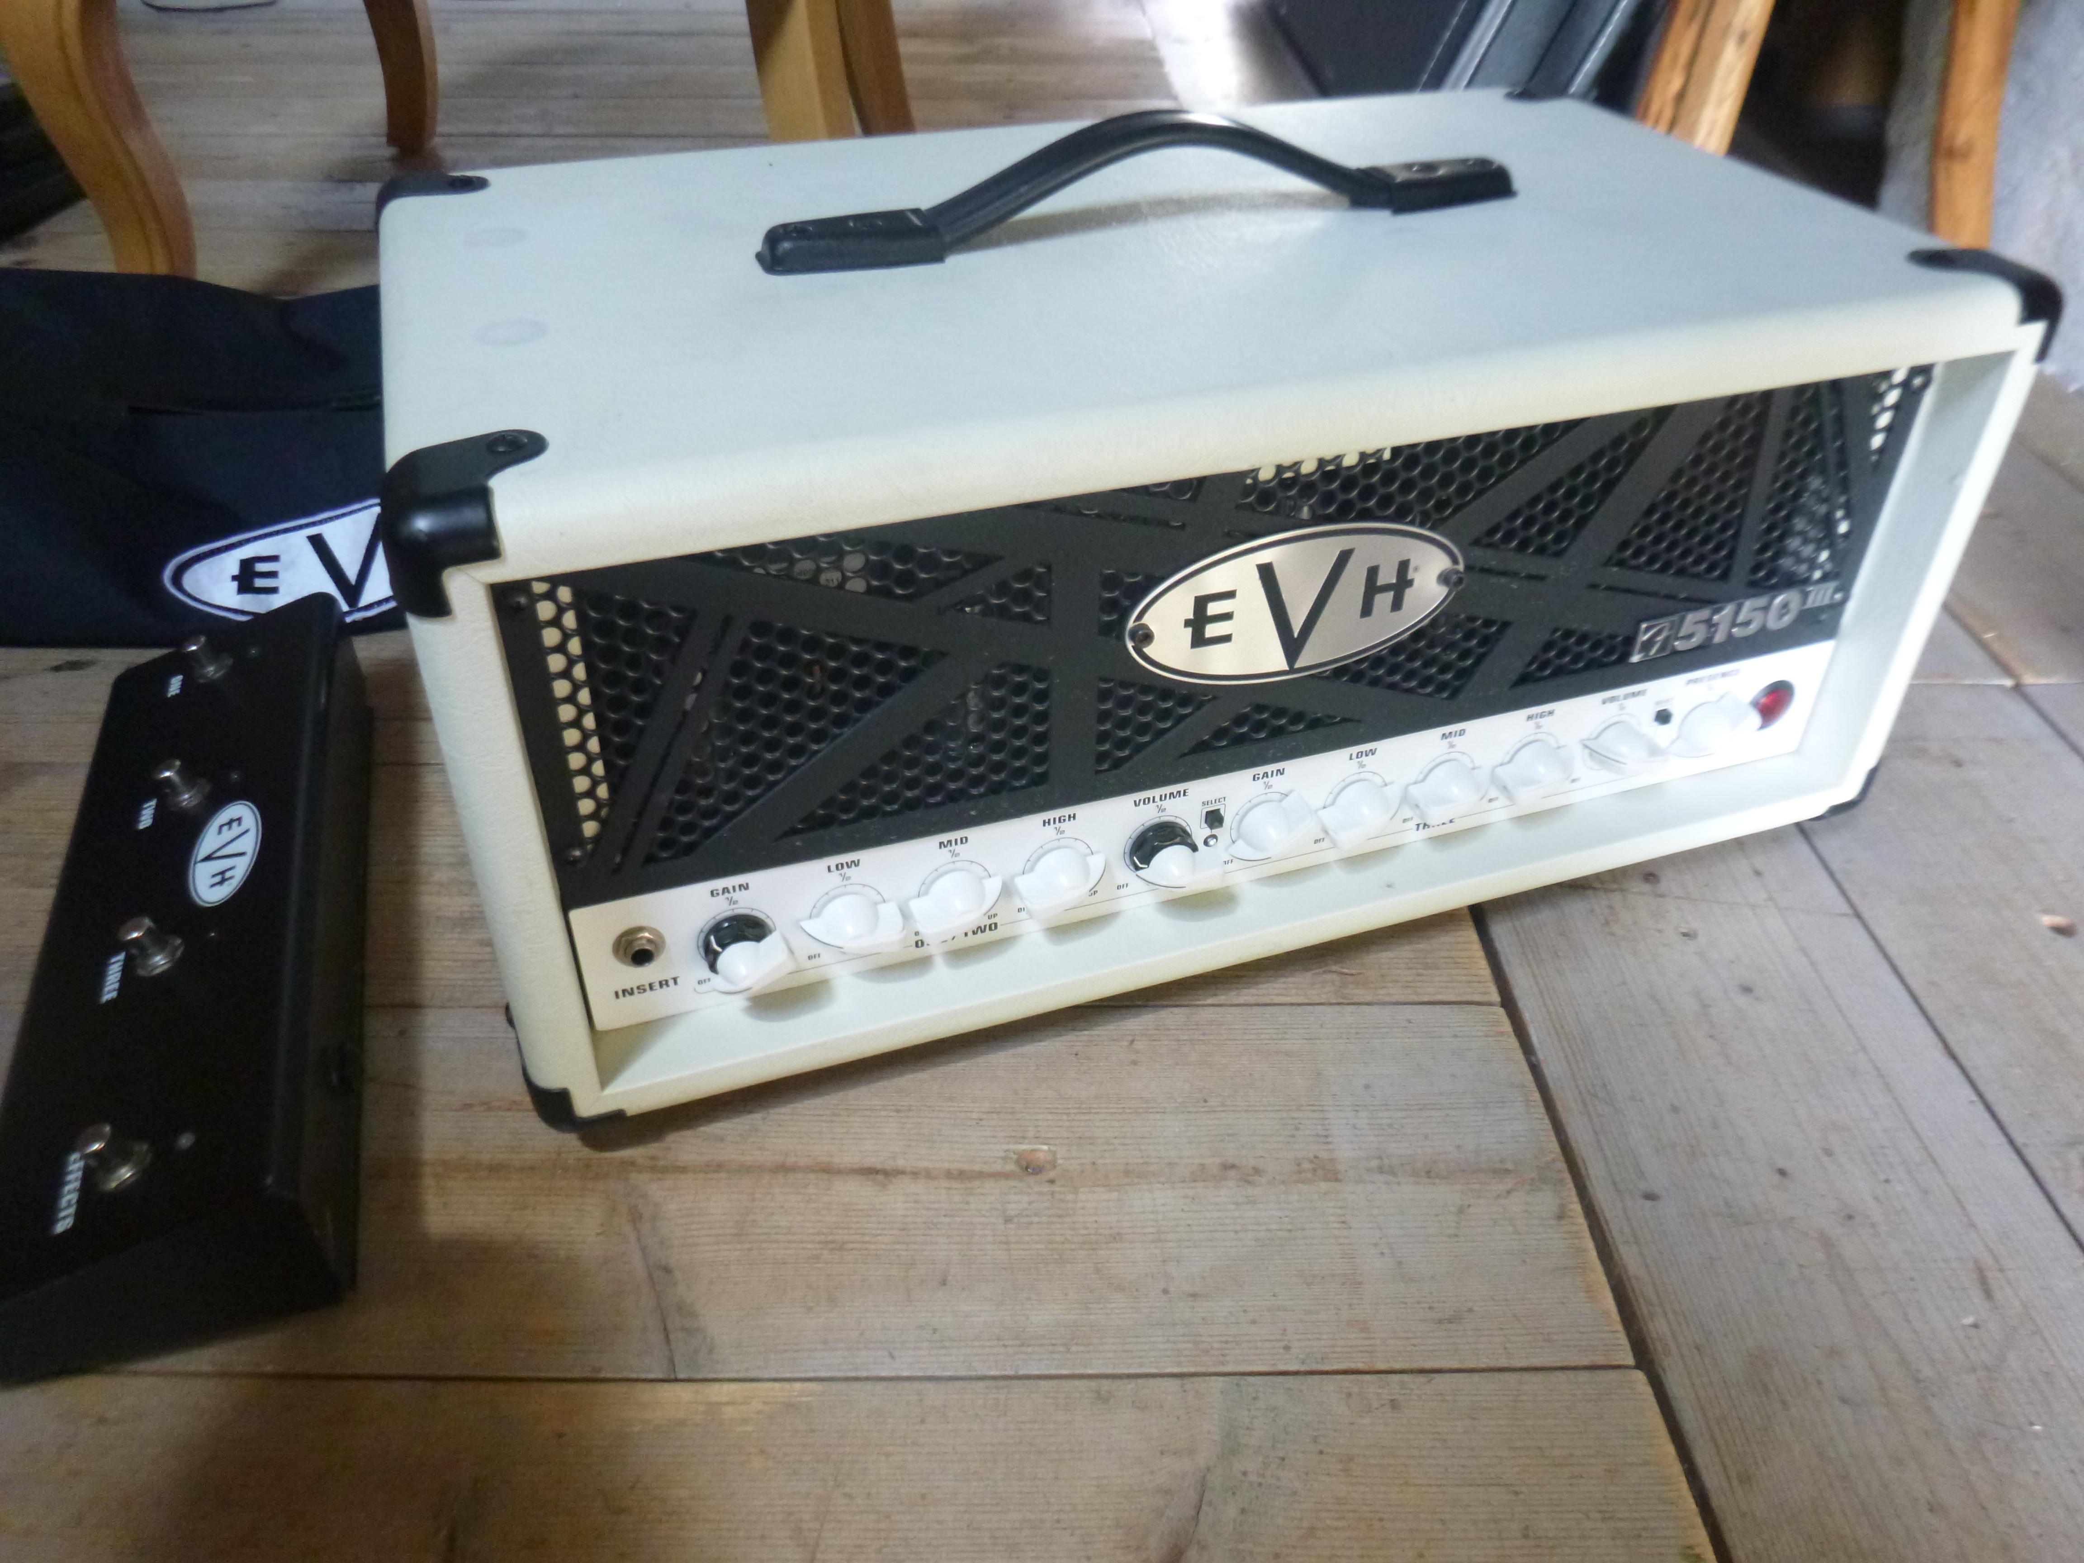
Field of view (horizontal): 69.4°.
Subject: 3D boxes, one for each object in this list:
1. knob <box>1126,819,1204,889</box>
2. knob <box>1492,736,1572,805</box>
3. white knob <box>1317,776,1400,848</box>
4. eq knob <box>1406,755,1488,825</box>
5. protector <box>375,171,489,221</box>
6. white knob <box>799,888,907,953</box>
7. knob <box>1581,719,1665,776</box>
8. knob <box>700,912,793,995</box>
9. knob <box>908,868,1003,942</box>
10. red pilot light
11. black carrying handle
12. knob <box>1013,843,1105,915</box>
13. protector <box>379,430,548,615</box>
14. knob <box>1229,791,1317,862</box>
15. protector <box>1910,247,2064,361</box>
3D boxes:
[{"bbox_3d":[0.047,0.030,0.541,0.031,0.025,0.025,-12,38,-16],"label":"knob"},{"bbox_3d":[0.195,-0.002,0.590,0.035,0.021,0.018,-12,38,-16],"label":"knob"},{"bbox_3d":[0.122,0.012,0.566,0.033,0.020,0.017,-12,38,-16],"label":"white knob"},{"bbox_3d":[0.159,0.004,0.577,0.033,0.020,0.017,-12,38,-16],"label":"eq knob"},{"bbox_3d":[-0.241,-0.221,0.610,0.045,0.044,0.038,-12,38,-16],"label":"protector"},{"bbox_3d":[-0.064,0.051,0.512,0.033,0.020,0.017,-12,38,-16],"label":"white knob"},{"bbox_3d":[0.232,-0.011,0.598,0.033,0.020,0.017,-12,38,-16],"label":"knob"},{"bbox_3d":[-0.098,0.059,0.503,0.030,0.026,0.022,-12,38,-16],"label":"knob"},{"bbox_3d":[-0.027,0.043,0.523,0.033,0.020,0.017,-12,38,-16],"label":"knob"},{"bbox_3d":[0.304,-0.031,0.623,0.022,0.022,0.008,-12,38,-16],"label":"red pilot light"},{"bbox_3d":[0.044,-0.221,0.543,0.297,0.040,0.029,-12,38,-16],"label":"black carrying handle"},{"bbox_3d":[0.009,0.036,0.533,0.033,0.020,0.017,-12,38,-16],"label":"knob"},{"bbox_3d":[-0.147,-0.062,0.392,0.045,0.043,0.043,-12,38,-16],"label":"protector"},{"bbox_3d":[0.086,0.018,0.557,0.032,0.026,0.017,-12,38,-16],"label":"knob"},{"bbox_3d":[0.330,-0.160,0.530,0.045,0.044,0.038,-12,38,-16],"label":"protector"}]

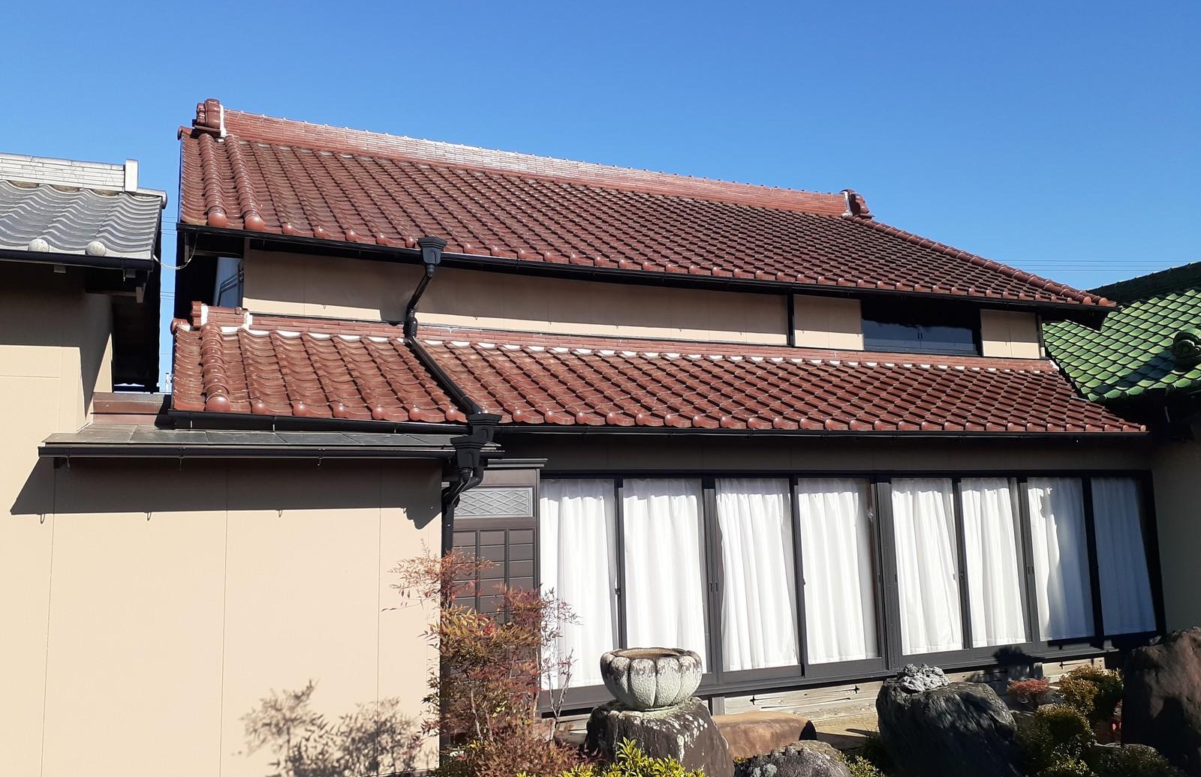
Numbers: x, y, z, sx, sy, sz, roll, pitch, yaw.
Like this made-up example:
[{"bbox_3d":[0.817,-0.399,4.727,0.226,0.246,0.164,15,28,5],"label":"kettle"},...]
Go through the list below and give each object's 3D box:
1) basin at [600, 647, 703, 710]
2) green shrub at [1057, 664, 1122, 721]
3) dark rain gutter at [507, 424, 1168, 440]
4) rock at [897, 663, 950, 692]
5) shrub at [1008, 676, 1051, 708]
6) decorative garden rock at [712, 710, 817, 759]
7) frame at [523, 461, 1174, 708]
[{"bbox_3d":[0.327,1.882,6.050,0.650,0.335,0.650,-1,-7,0],"label":"basin"},{"bbox_3d":[4.291,2.683,8.200,0.530,0.500,0.500,2,-8,-22],"label":"green shrub"},{"bbox_3d":[2.484,0.402,8.538,7.156,0.090,0.115,2,-8,-22],"label":"dark rain gutter"},{"bbox_3d":[2.433,2.210,7.050,0.380,0.220,0.280,-3,-7,18],"label":"rock"},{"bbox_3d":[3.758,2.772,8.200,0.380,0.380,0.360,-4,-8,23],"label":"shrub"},{"bbox_3d":[1.219,2.762,7.574,1.300,0.250,0.550,2,-8,-22],"label":"decorative garden rock"},{"bbox_3d":[2.756,1.734,8.902,7.048,1.915,0.160,2,-8,-22],"label":"frame"}]

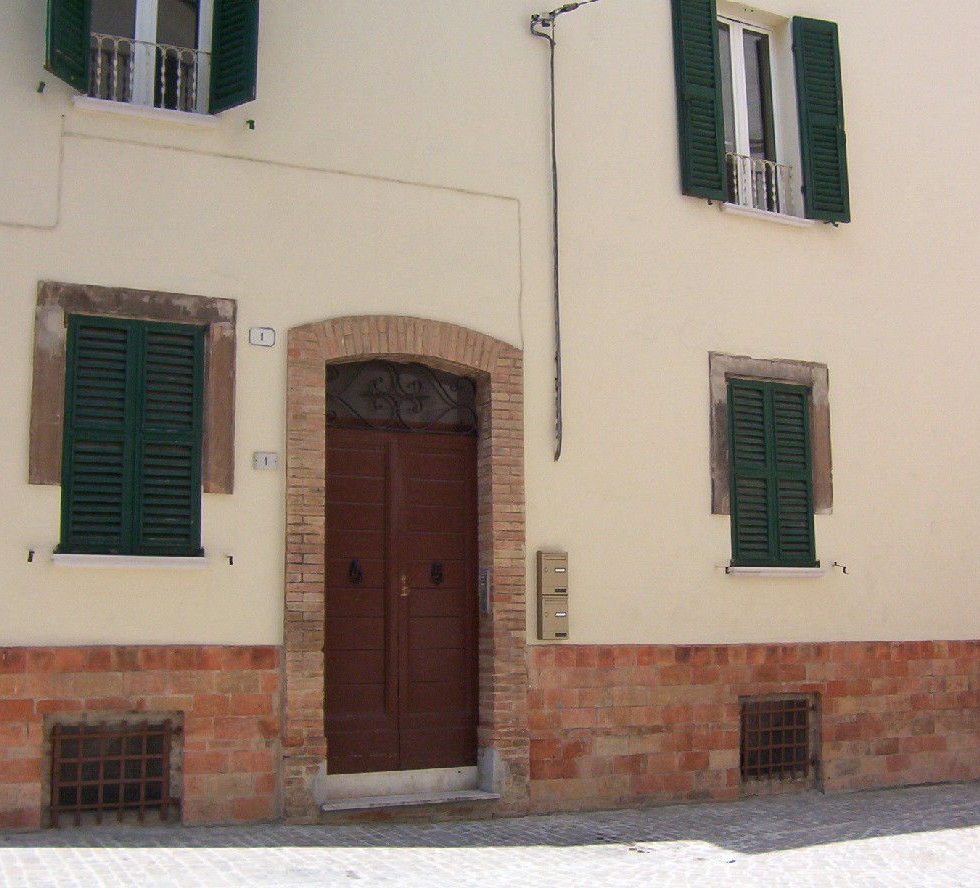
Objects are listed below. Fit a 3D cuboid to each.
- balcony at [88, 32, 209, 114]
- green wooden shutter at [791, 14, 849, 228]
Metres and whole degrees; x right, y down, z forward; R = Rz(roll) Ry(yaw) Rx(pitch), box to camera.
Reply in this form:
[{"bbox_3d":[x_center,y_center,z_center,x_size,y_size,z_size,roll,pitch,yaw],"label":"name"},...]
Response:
[{"bbox_3d":[-2.294,-2.494,8.314,0.812,0.438,0.080,3,-8,-25],"label":"balcony"},{"bbox_3d":[2.885,-2.826,10.710,0.425,1.814,0.050,1,-8,-14],"label":"green wooden shutter"}]

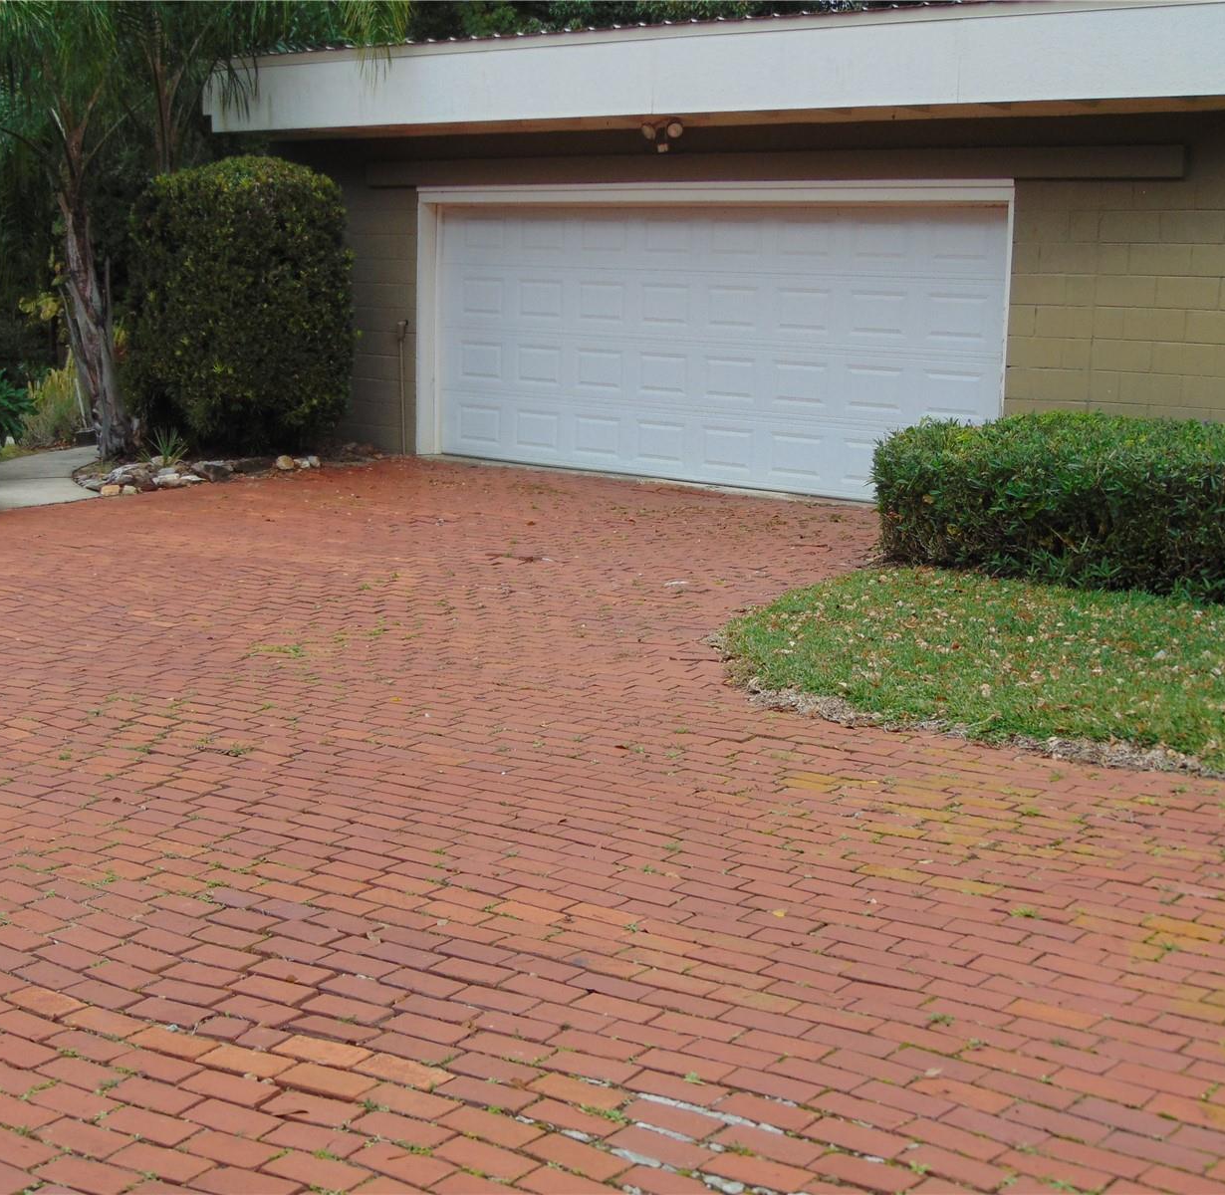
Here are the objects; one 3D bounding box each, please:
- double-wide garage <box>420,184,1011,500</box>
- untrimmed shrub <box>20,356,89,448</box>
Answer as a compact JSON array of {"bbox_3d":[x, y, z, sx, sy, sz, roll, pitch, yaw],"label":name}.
[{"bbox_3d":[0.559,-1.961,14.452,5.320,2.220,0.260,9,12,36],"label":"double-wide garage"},{"bbox_3d":[-4.789,-1.710,16.551,0.660,0.770,0.660,-1,10,-16],"label":"untrimmed shrub"}]

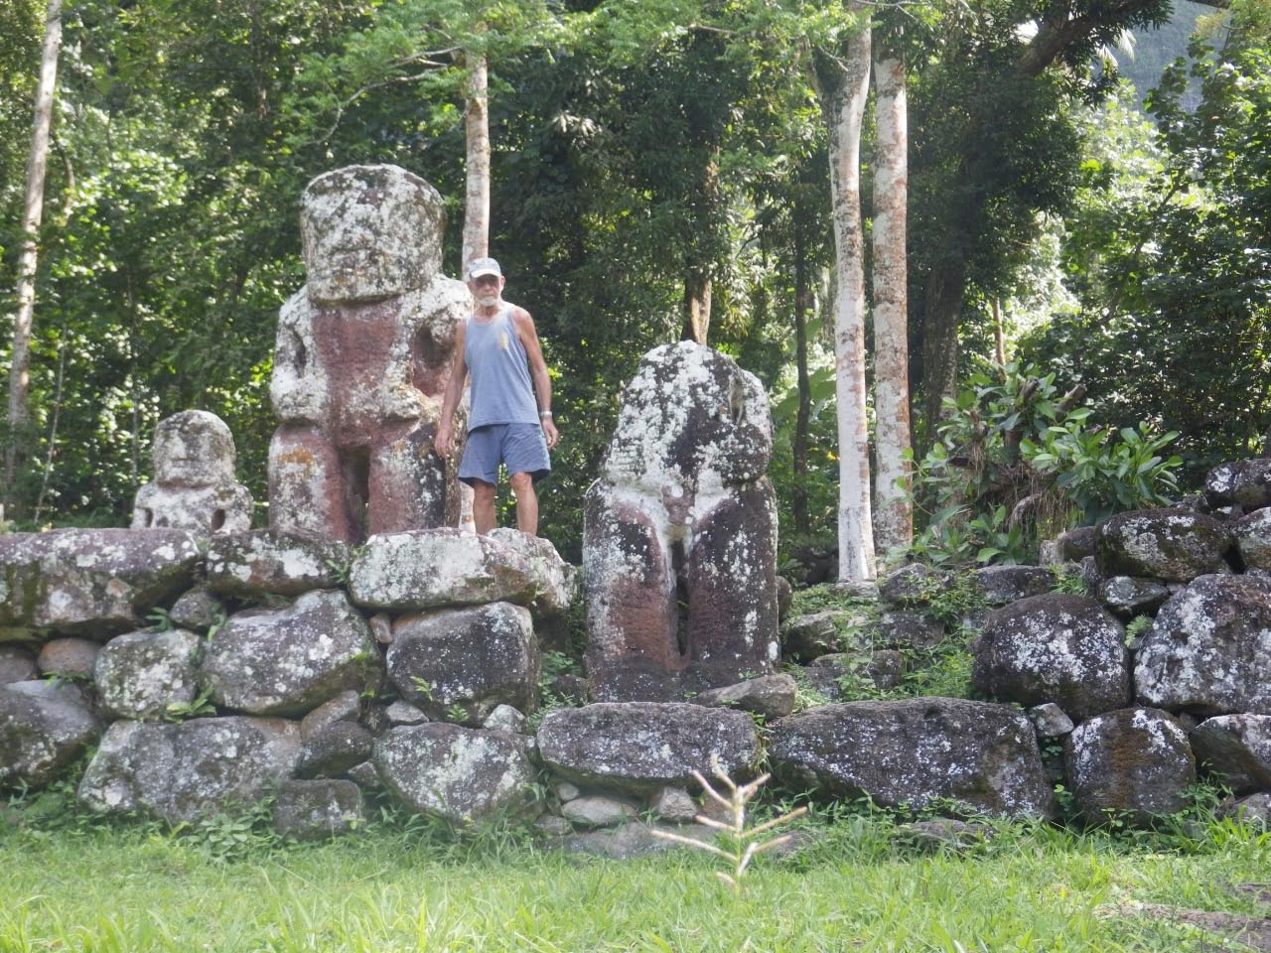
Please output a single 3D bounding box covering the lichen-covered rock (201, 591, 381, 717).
[{"bbox_3d":[-1.862,0.961,10.150,0.965,0.682,0.650,0,-1,0],"label":"lichen-covered rock"}]

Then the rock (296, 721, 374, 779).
[{"bbox_3d":[-1.564,1.424,9.750,0.400,0.300,0.360,0,-1,0],"label":"rock"}]

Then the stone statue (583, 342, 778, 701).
[{"bbox_3d":[0.256,0.261,10.600,1.101,2.047,0.750,0,-1,0],"label":"stone statue"}]

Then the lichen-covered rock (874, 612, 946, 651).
[{"bbox_3d":[1.606,0.909,10.950,0.430,0.250,0.360,0,-1,0],"label":"lichen-covered rock"}]

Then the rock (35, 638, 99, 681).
[{"bbox_3d":[-3.101,0.997,10.250,0.359,0.248,0.320,0,-3,0],"label":"rock"}]

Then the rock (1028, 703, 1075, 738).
[{"bbox_3d":[2.214,1.304,10.000,0.265,0.184,0.220,0,-3,0],"label":"rock"}]

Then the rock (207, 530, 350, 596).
[{"bbox_3d":[-1.931,0.474,10.100,0.800,0.380,0.600,0,-1,0],"label":"rock"}]

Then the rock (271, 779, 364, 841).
[{"bbox_3d":[-1.669,1.763,9.850,0.481,0.341,0.380,0,-3,0],"label":"rock"}]

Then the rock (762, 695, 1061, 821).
[{"bbox_3d":[1.492,1.534,10.100,1.525,0.678,0.750,0,-1,0],"label":"rock"}]

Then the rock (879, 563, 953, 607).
[{"bbox_3d":[1.708,0.662,11.400,0.457,0.277,0.330,0,-1,0],"label":"rock"}]

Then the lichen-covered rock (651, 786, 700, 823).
[{"bbox_3d":[0.214,1.746,9.950,0.252,0.205,0.220,0,-1,0],"label":"lichen-covered rock"}]

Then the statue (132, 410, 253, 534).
[{"bbox_3d":[-2.723,0.076,11.500,0.720,0.970,0.550,0,-1,3],"label":"statue"}]

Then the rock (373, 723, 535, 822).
[{"bbox_3d":[-0.963,1.586,9.950,0.855,0.543,0.620,0,-3,0],"label":"rock"}]

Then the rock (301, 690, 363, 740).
[{"bbox_3d":[-1.596,1.252,9.820,0.330,0.270,0.320,0,-1,0],"label":"rock"}]

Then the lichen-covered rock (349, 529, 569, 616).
[{"bbox_3d":[-0.956,0.517,10.100,1.150,0.470,0.750,0,-1,0],"label":"lichen-covered rock"}]

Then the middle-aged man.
[{"bbox_3d":[-0.805,-0.387,10.800,0.700,1.746,0.400,-1,-3,14],"label":"middle-aged man"}]

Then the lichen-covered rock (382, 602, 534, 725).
[{"bbox_3d":[-0.949,1.014,10.200,0.822,0.653,0.680,0,-3,0],"label":"lichen-covered rock"}]

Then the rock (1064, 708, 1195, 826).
[{"bbox_3d":[2.654,1.575,10.050,0.692,0.665,0.600,0,-1,0],"label":"rock"}]

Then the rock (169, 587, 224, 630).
[{"bbox_3d":[-2.388,0.727,10.200,0.323,0.237,0.250,0,-1,0],"label":"rock"}]

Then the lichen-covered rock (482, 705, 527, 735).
[{"bbox_3d":[-0.699,1.301,9.950,0.243,0.167,0.200,0,-3,0],"label":"lichen-covered rock"}]

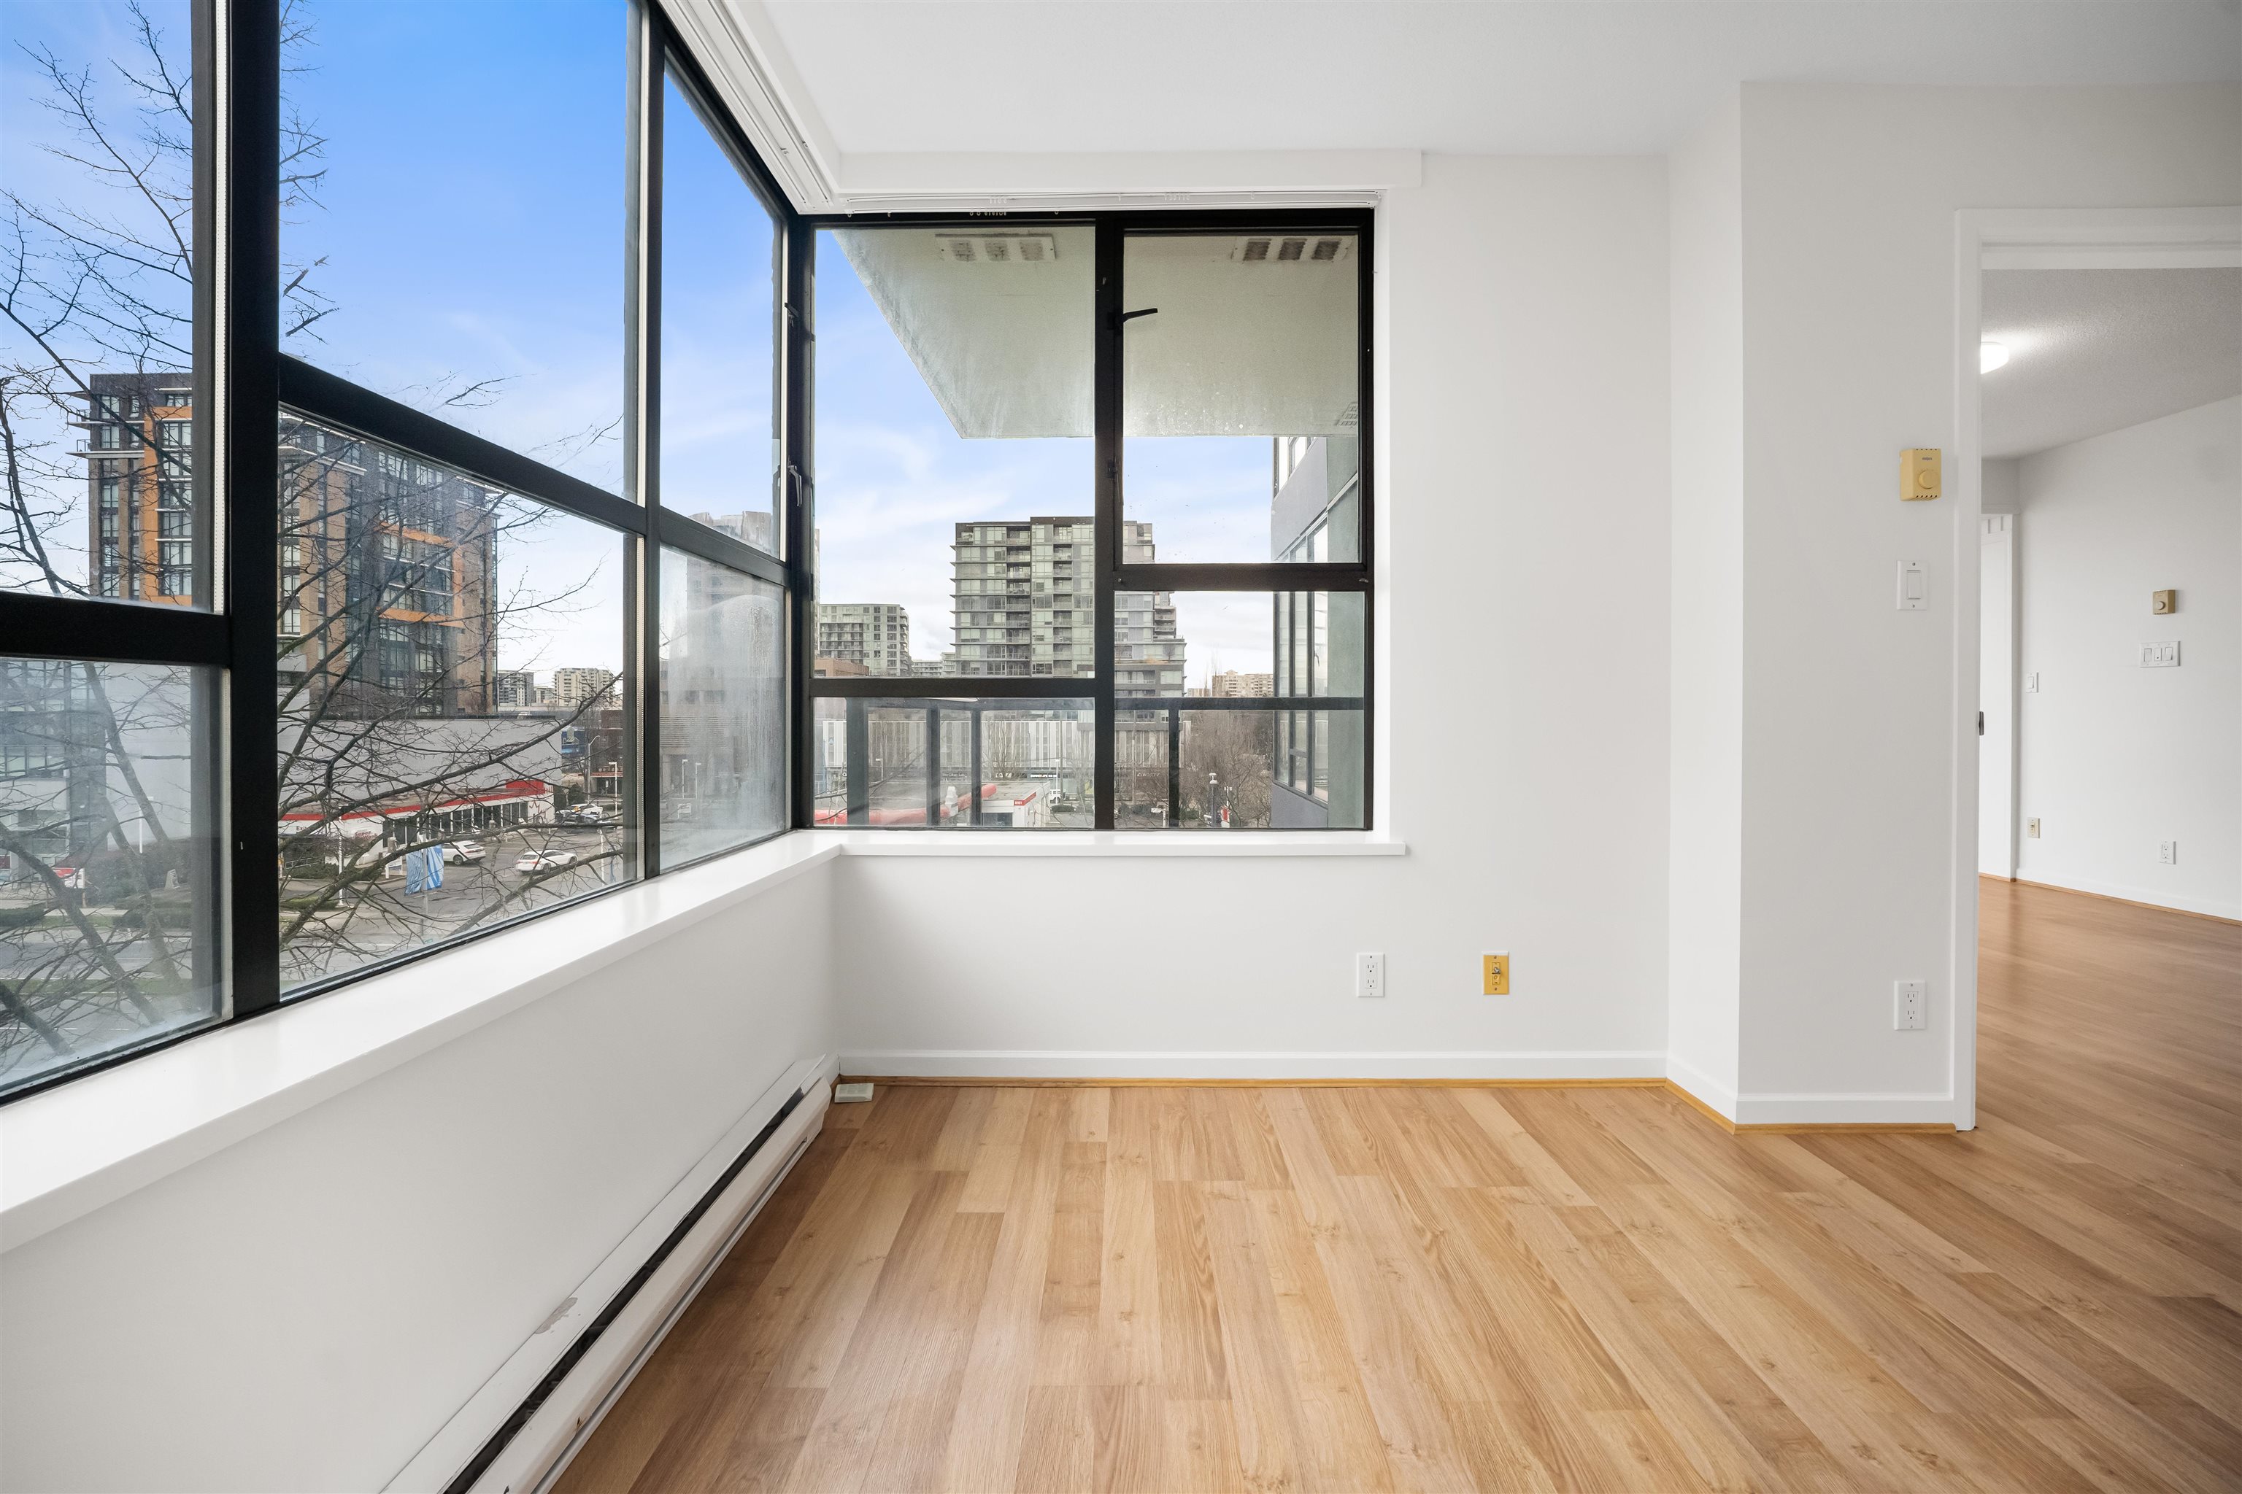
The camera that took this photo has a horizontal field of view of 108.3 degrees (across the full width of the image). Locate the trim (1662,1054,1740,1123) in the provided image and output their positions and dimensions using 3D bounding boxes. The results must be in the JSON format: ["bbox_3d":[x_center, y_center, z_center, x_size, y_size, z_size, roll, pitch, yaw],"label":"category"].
[{"bbox_3d":[1.428,0.833,1.986,0.015,0.078,0.238,0,0,0],"label":"trim"}]

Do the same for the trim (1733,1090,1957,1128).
[{"bbox_3d":[1.671,0.835,1.872,0.507,0.079,0.015,0,0,0],"label":"trim"}]

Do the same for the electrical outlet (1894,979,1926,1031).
[{"bbox_3d":[1.831,0.601,1.876,0.071,0.116,0.008,0,0,0],"label":"electrical outlet"}]

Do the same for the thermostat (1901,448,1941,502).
[{"bbox_3d":[1.846,-0.628,1.864,0.066,0.115,0.032,0,0,0],"label":"thermostat"}]

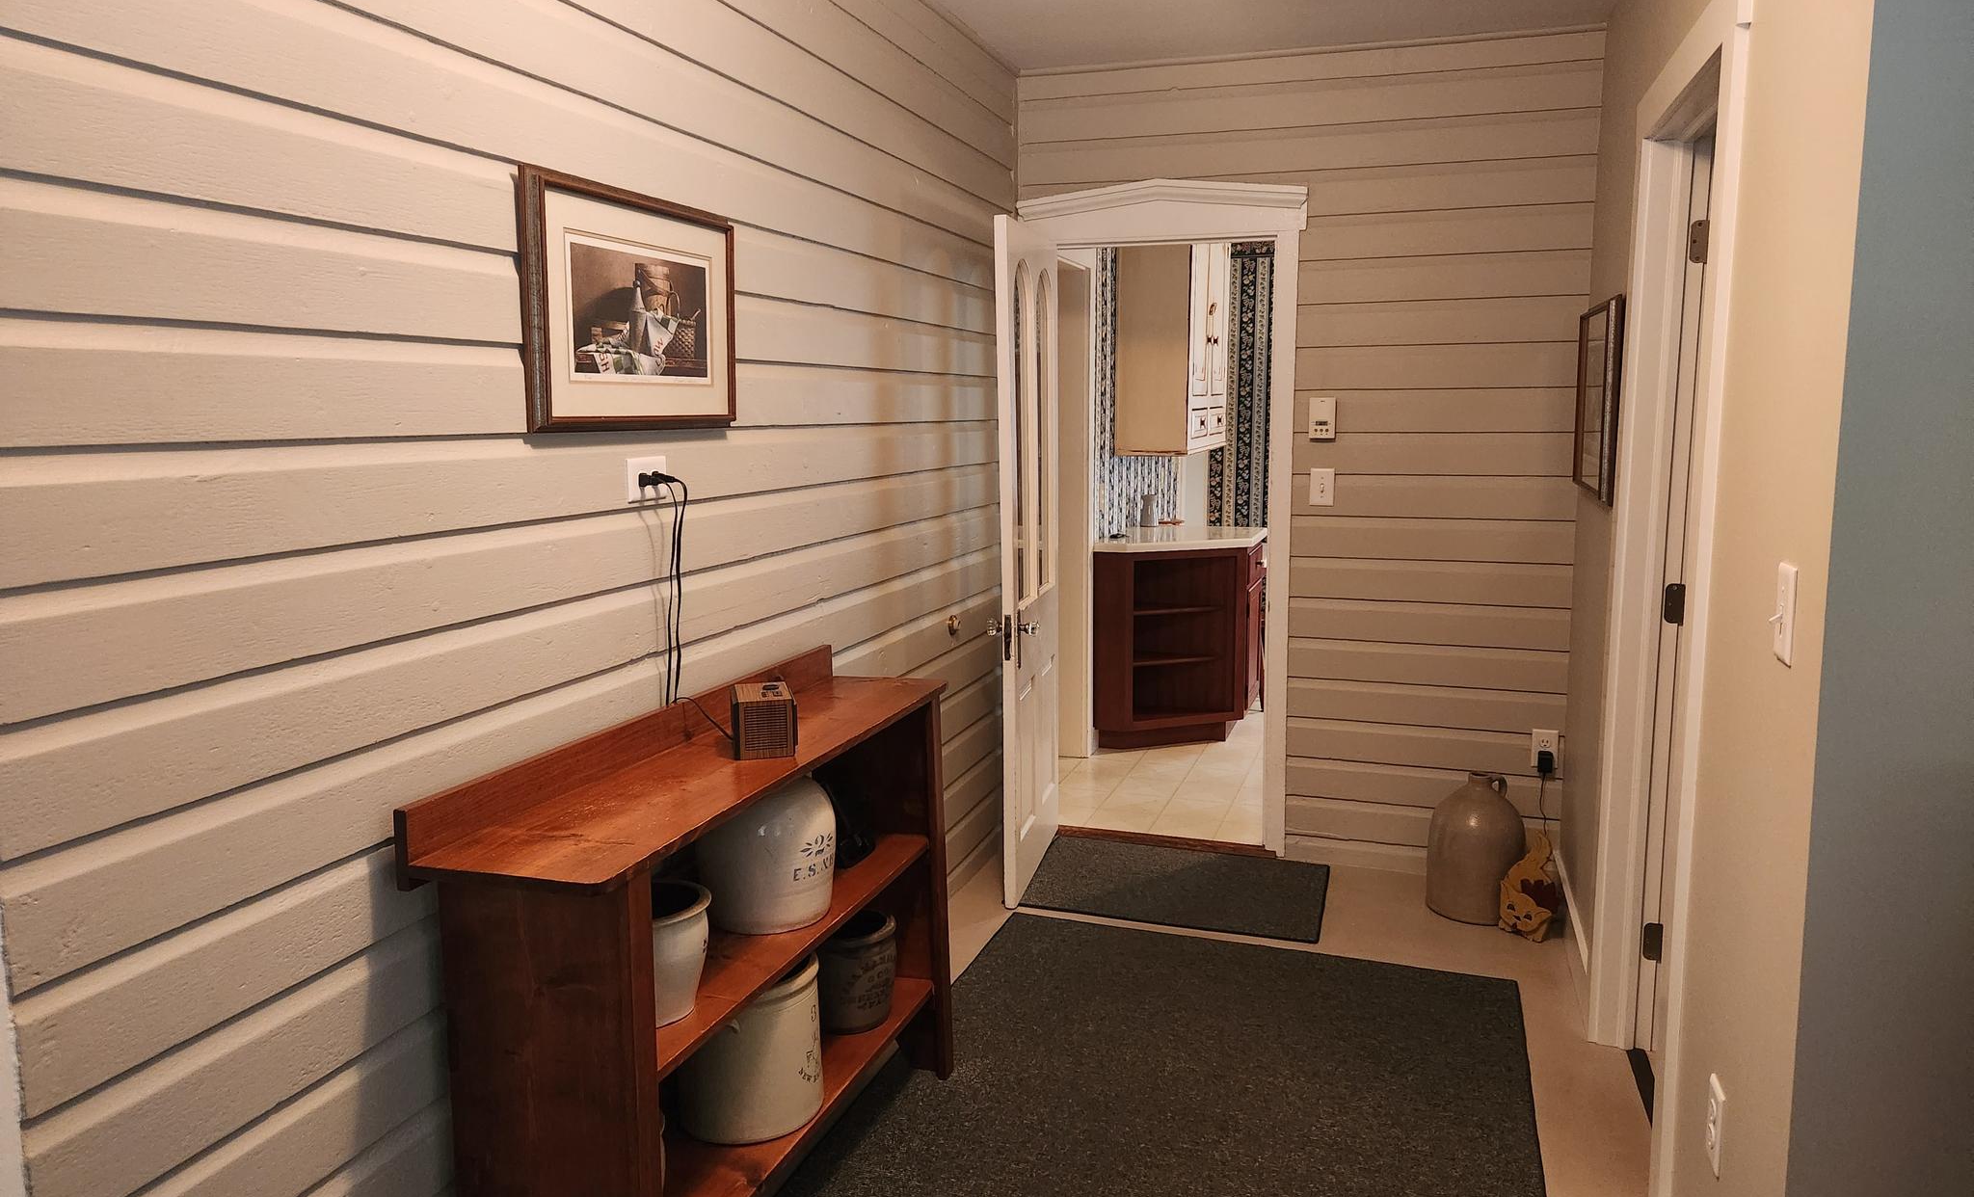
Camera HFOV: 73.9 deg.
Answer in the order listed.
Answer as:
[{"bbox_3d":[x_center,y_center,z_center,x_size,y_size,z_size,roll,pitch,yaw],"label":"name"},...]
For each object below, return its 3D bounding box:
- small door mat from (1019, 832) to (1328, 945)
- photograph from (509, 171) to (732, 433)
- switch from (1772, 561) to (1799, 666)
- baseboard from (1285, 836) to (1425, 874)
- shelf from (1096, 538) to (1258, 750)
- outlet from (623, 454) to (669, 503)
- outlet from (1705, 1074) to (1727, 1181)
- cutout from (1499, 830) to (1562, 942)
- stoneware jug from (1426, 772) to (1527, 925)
[{"bbox_3d":[0.582,0.880,4.072,0.905,0.010,0.650,2,9,19],"label":"small door mat"},{"bbox_3d":[-0.583,-0.491,2.251,0.036,0.393,0.615,2,8,18],"label":"photograph"},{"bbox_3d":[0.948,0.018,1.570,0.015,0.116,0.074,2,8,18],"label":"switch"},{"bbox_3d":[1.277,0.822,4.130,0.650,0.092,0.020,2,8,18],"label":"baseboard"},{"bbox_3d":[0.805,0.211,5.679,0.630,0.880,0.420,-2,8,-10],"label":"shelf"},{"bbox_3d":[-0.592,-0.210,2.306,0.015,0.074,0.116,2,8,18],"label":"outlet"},{"bbox_3d":[1.011,0.735,1.830,0.013,0.117,0.074,2,8,18],"label":"outlet"},{"bbox_3d":[1.491,0.788,3.609,0.035,0.300,0.170,-9,11,-44],"label":"cutout"},{"bbox_3d":[1.428,0.703,3.822,0.270,0.410,0.270,2,8,18],"label":"stoneware jug"}]

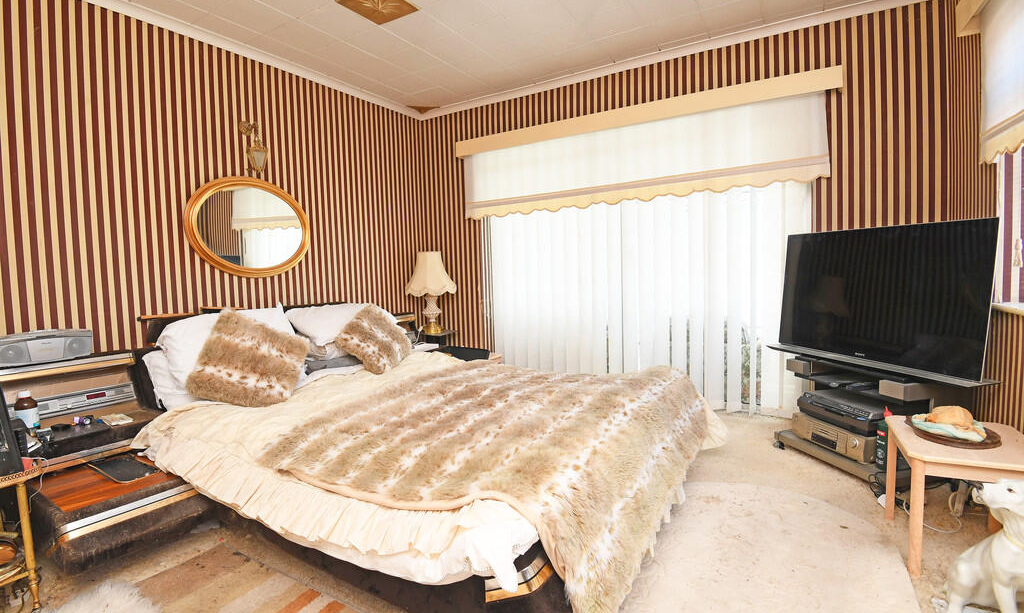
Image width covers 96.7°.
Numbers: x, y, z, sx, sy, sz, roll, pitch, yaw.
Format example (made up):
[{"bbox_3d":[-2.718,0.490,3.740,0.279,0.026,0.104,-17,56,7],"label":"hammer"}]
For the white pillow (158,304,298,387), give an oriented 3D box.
[{"bbox_3d":[-1.649,0.242,2.686,0.710,0.440,0.200,-5,-38,-52],"label":"white pillow"}]

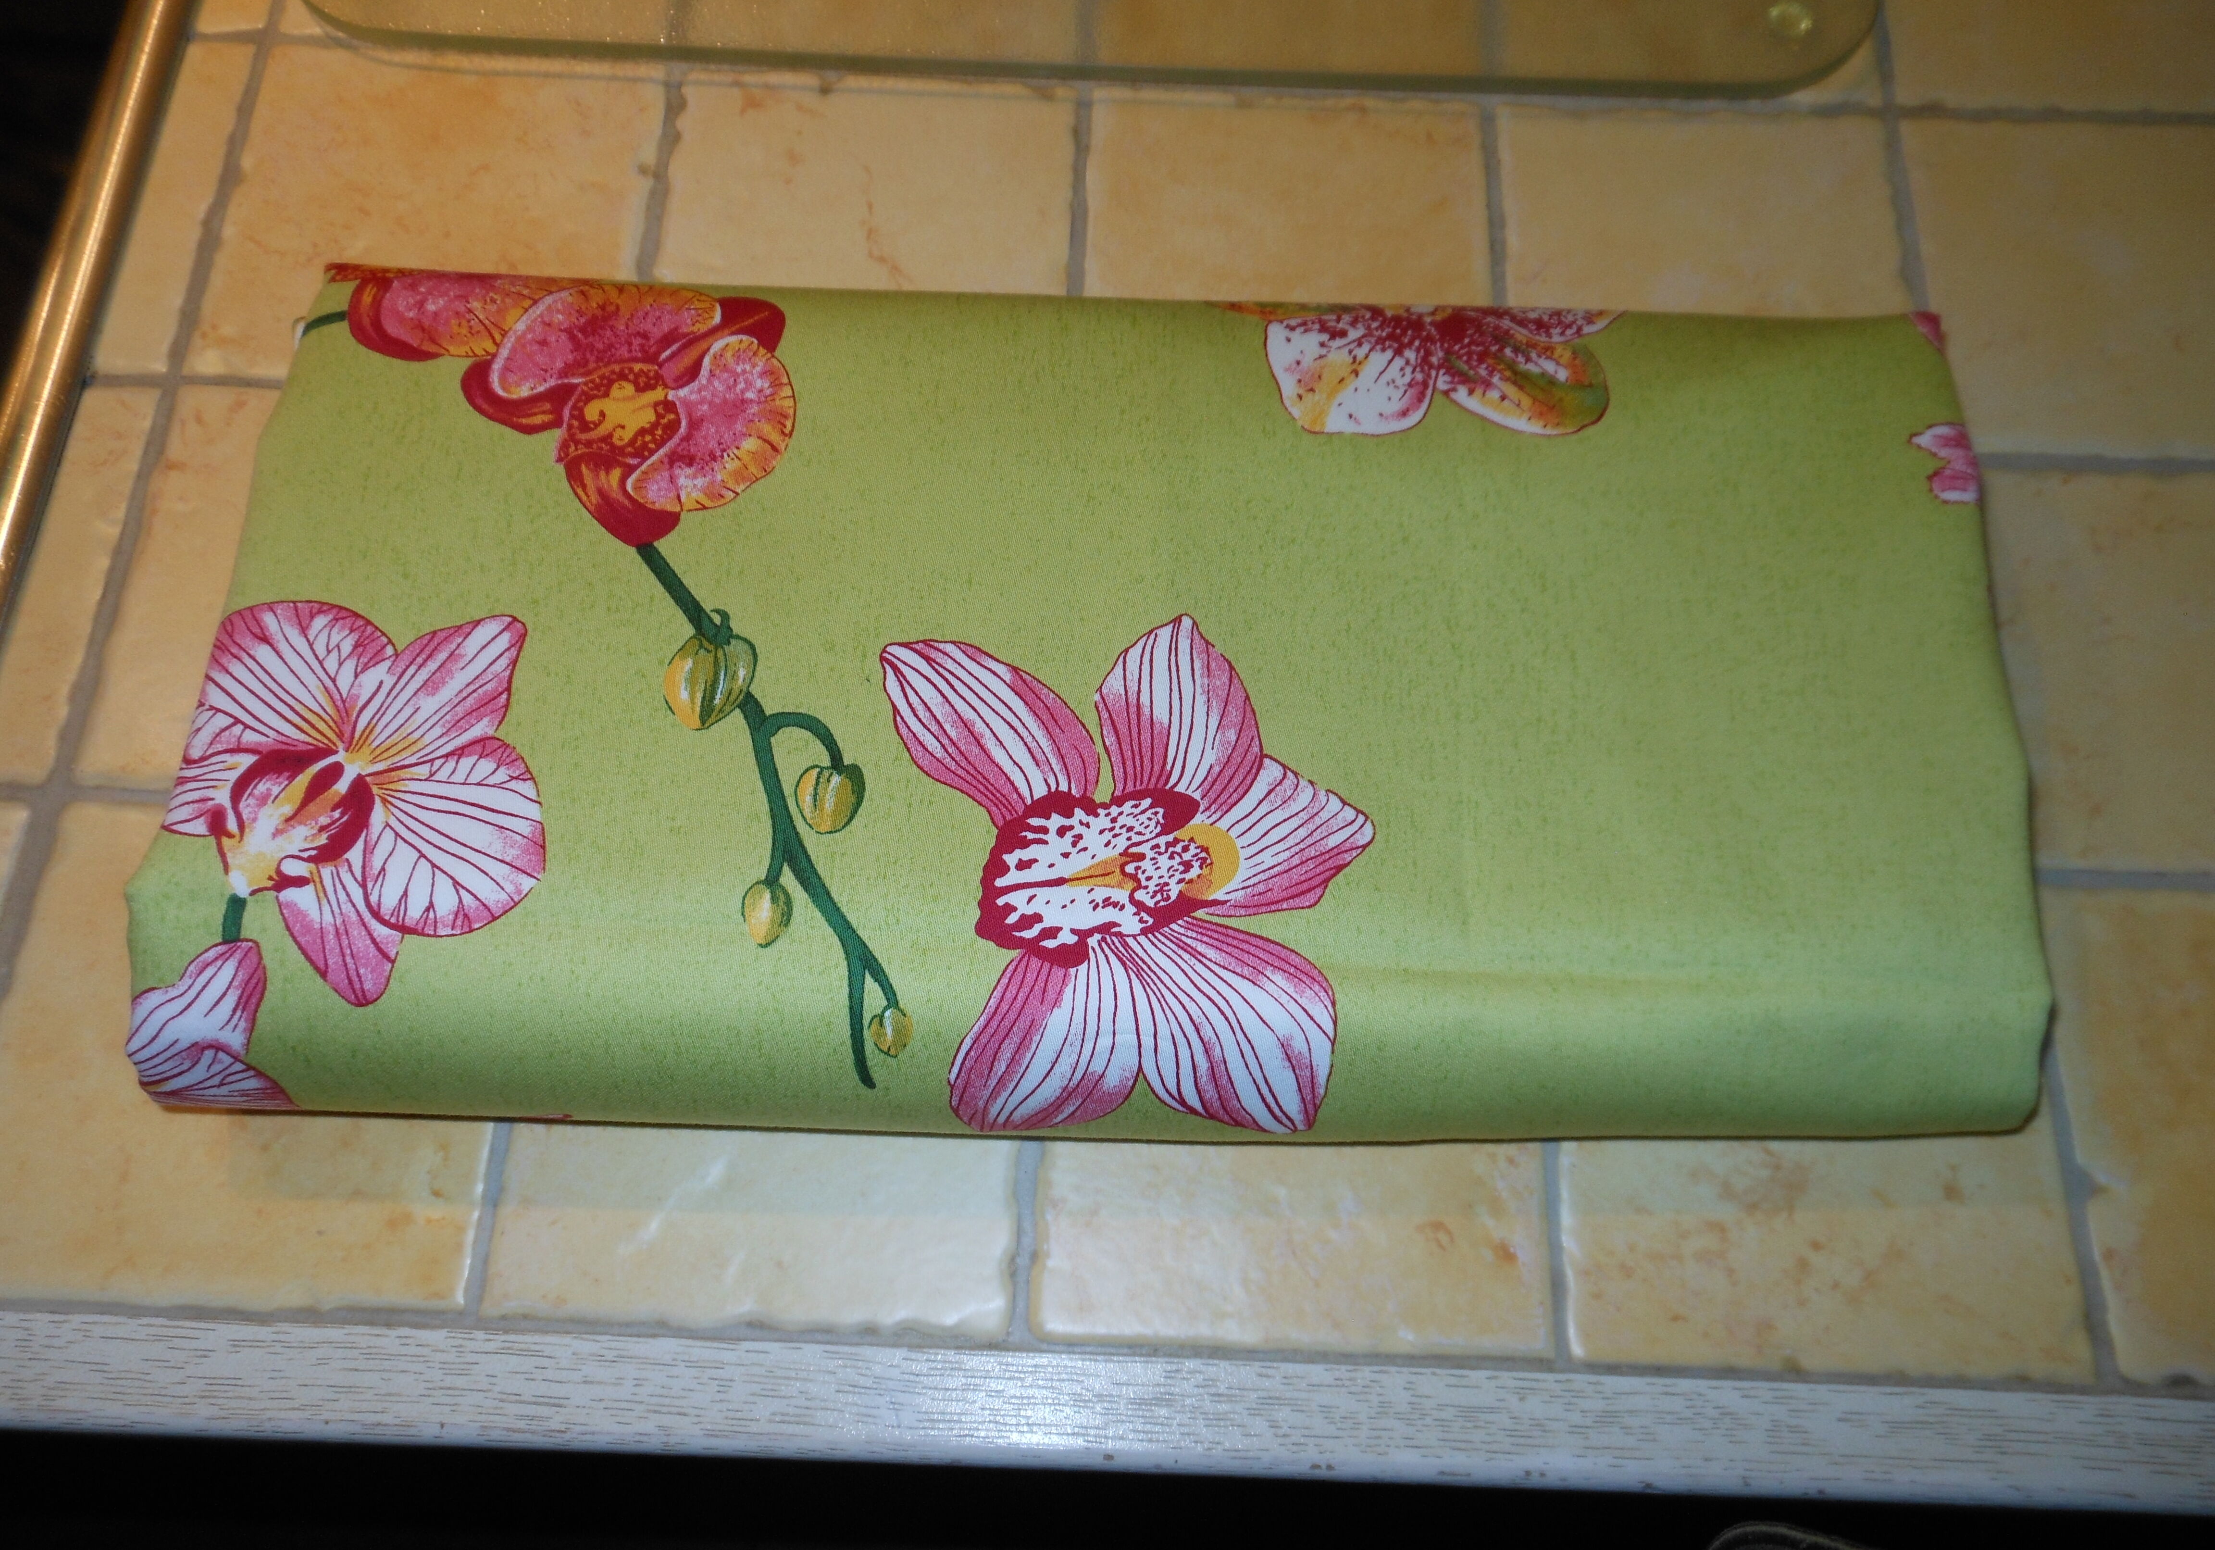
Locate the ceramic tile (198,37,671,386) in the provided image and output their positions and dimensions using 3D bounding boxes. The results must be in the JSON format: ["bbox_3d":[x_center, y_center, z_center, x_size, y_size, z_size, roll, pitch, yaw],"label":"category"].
[{"bbox_3d":[-0.162,-0.135,0.391,0.099,0.008,0.098,2,70,0],"label":"ceramic tile"}]

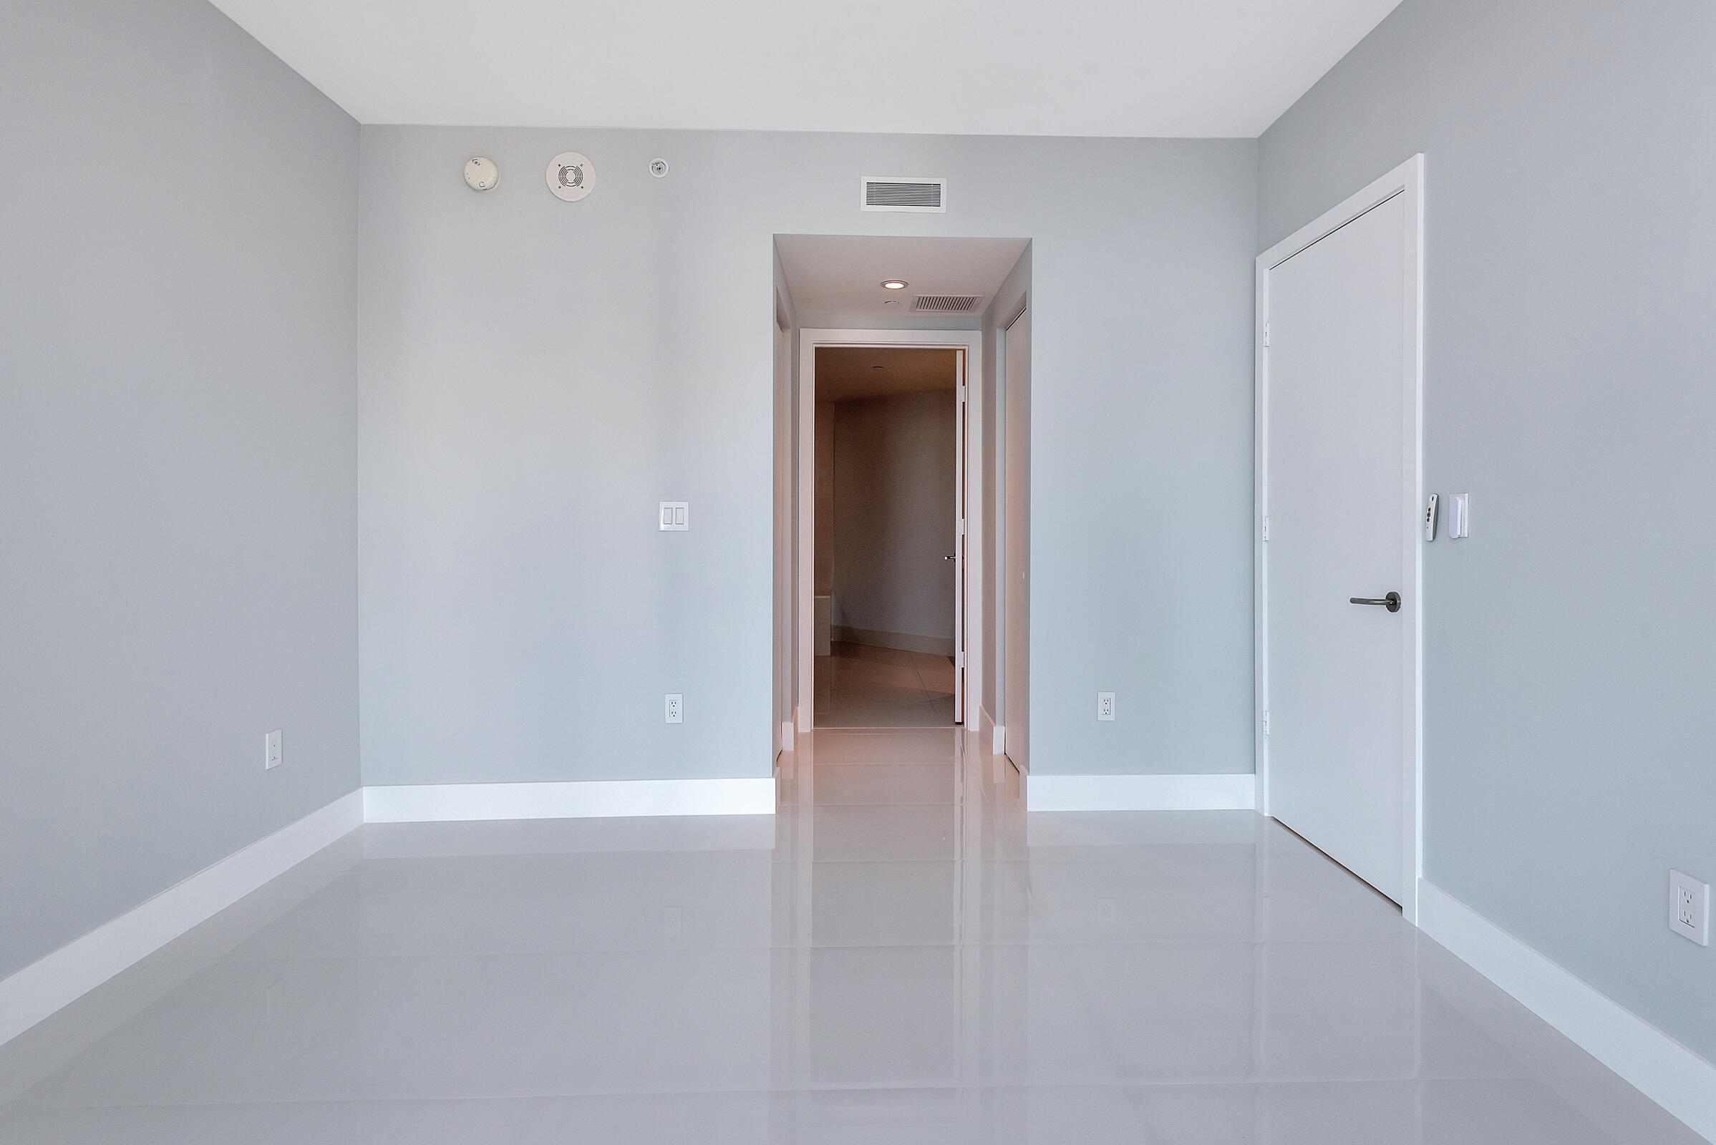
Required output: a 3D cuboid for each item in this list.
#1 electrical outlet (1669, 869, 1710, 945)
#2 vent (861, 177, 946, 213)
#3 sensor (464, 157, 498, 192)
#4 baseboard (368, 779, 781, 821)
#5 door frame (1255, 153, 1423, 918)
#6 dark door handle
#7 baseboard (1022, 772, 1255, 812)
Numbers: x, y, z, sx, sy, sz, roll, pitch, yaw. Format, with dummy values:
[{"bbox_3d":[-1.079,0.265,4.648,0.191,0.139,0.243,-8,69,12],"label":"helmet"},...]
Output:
[{"bbox_3d":[1.636,0.661,1.692,0.010,0.118,0.076,0,2,0],"label":"electrical outlet"},{"bbox_3d":[0.185,-1.516,3.449,0.346,0.143,0.018,0,2,-2],"label":"vent"},{"bbox_3d":[-1.474,-1.565,3.373,0.142,0.142,0.045,0,2,-2],"label":"sensor"},{"bbox_3d":[-1.131,0.902,3.401,1.610,0.144,0.018,0,2,-2],"label":"baseboard"},{"bbox_3d":[1.634,-0.122,2.990,0.030,2.245,1.000,0,2,0],"label":"door frame"},{"bbox_3d":[1.609,0.093,2.674,0.064,0.063,0.163,0,2,0],"label":"dark door handle"},{"bbox_3d":[1.152,0.893,3.486,0.937,0.146,0.018,0,2,-2],"label":"baseboard"}]

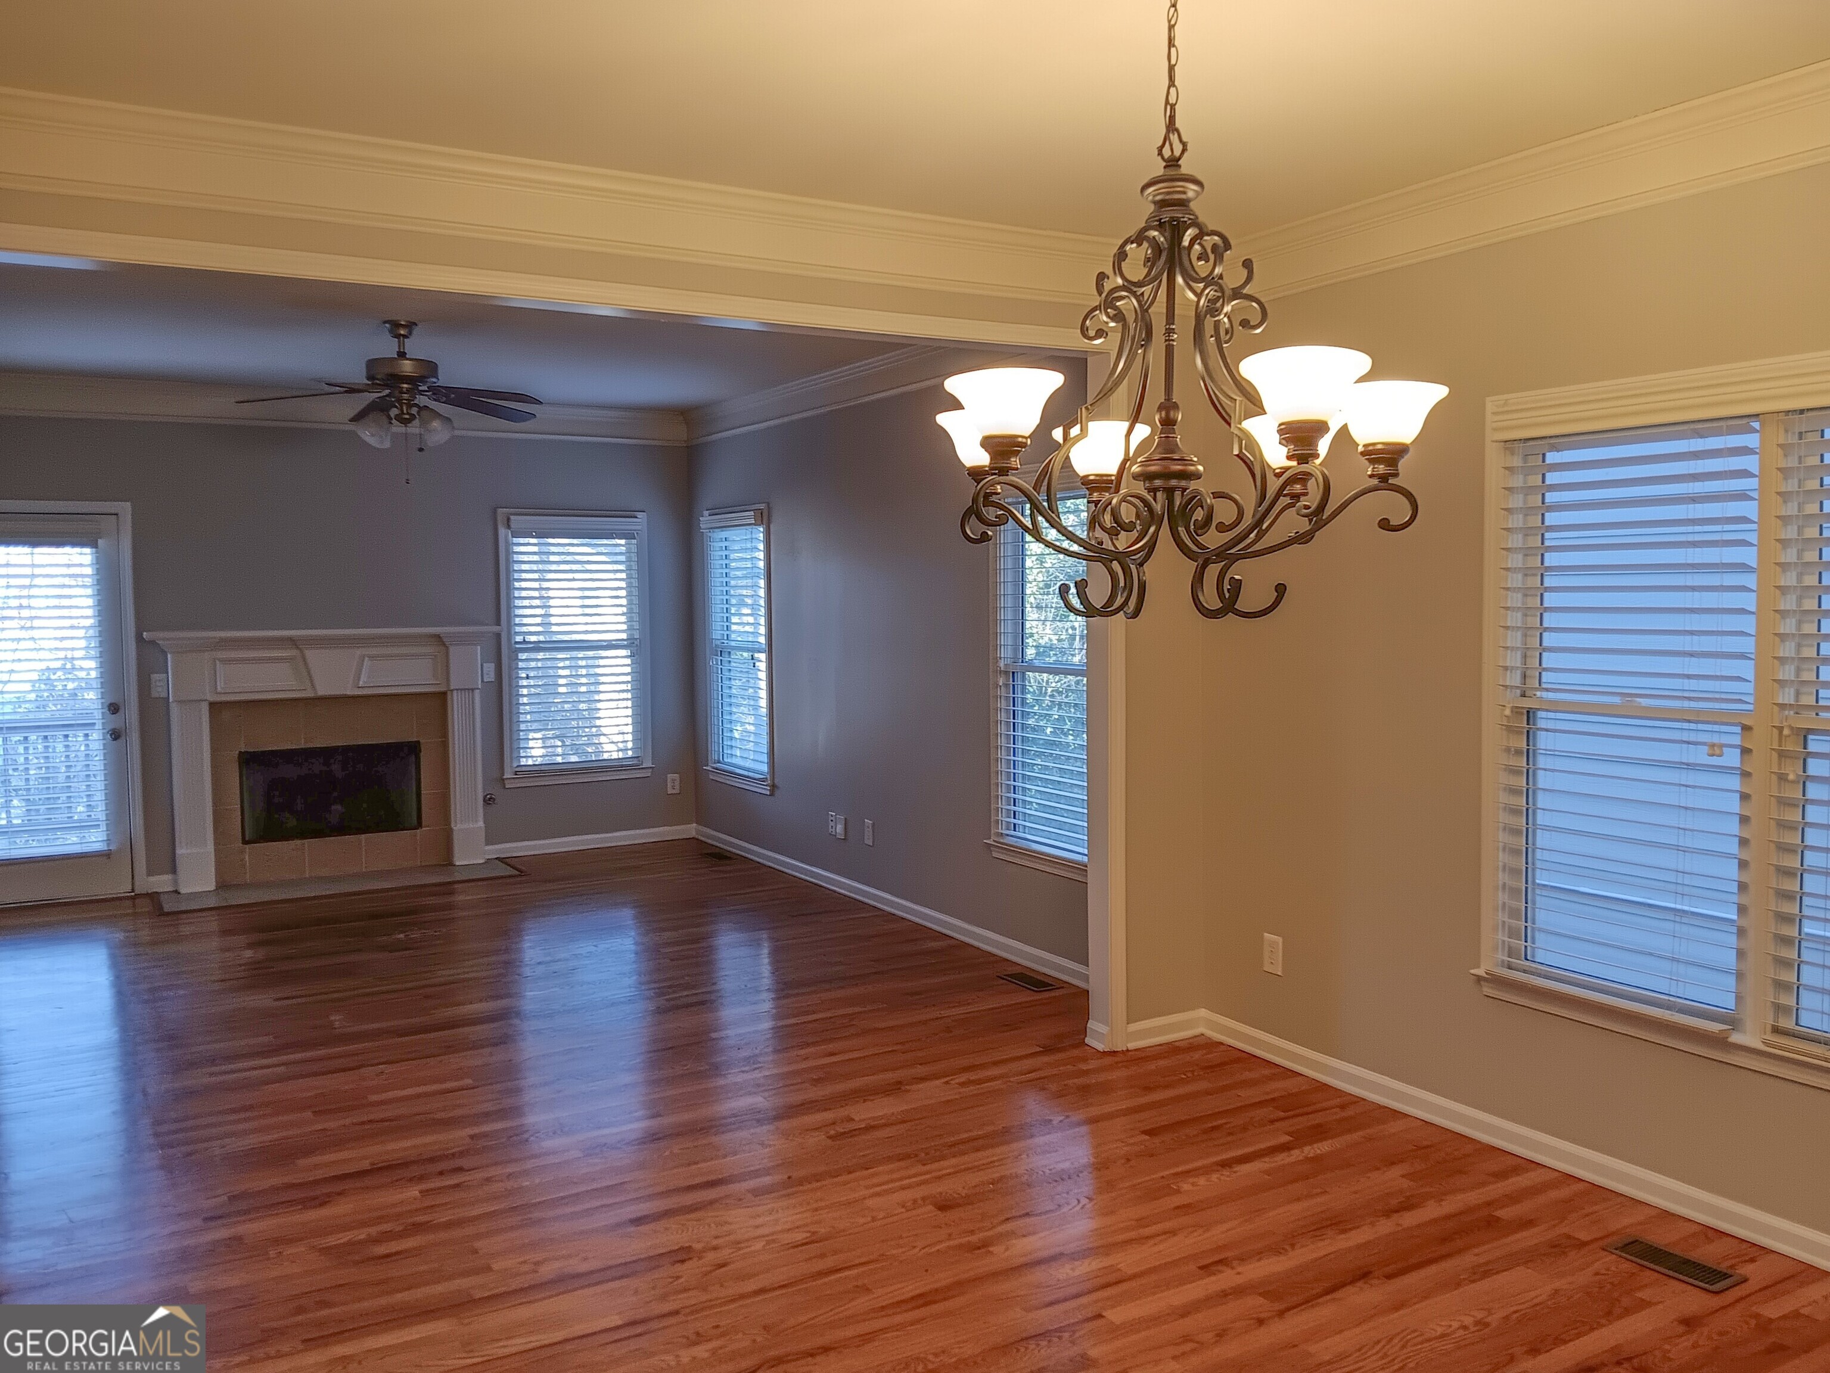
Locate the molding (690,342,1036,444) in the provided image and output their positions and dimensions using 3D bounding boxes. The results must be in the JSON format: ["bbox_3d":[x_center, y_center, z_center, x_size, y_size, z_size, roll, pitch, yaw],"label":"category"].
[{"bbox_3d":[-0.375,-1.516,6.975,0.095,0.162,4.269,-3,5,-32],"label":"molding"}]

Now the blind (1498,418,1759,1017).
[{"bbox_3d":[1.855,0.080,3.636,0.060,1.517,0.692,-3,5,-32],"label":"blind"}]

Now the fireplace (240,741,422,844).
[{"bbox_3d":[-3.365,0.589,7.906,0.951,0.515,0.300,-3,5,-32],"label":"fireplace"}]

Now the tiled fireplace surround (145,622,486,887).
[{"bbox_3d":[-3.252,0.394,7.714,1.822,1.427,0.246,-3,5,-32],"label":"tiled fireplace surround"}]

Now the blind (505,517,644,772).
[{"bbox_3d":[-2.067,-0.266,8.481,0.836,1.545,0.070,-3,5,-32],"label":"blind"}]

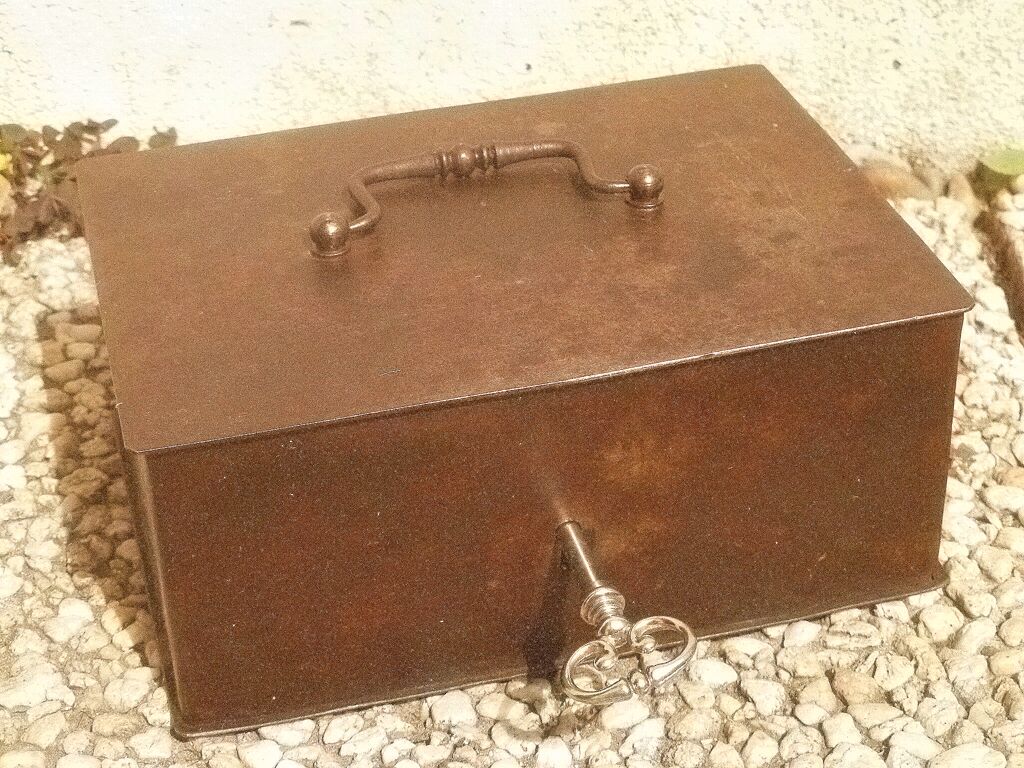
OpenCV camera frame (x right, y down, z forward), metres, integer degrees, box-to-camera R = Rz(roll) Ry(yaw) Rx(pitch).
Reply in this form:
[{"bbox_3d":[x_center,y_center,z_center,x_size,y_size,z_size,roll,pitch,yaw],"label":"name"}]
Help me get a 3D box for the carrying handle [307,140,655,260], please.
[{"bbox_3d":[-0.012,-0.069,0.701,0.123,0.013,0.050,-10,35,-11],"label":"carrying handle"}]

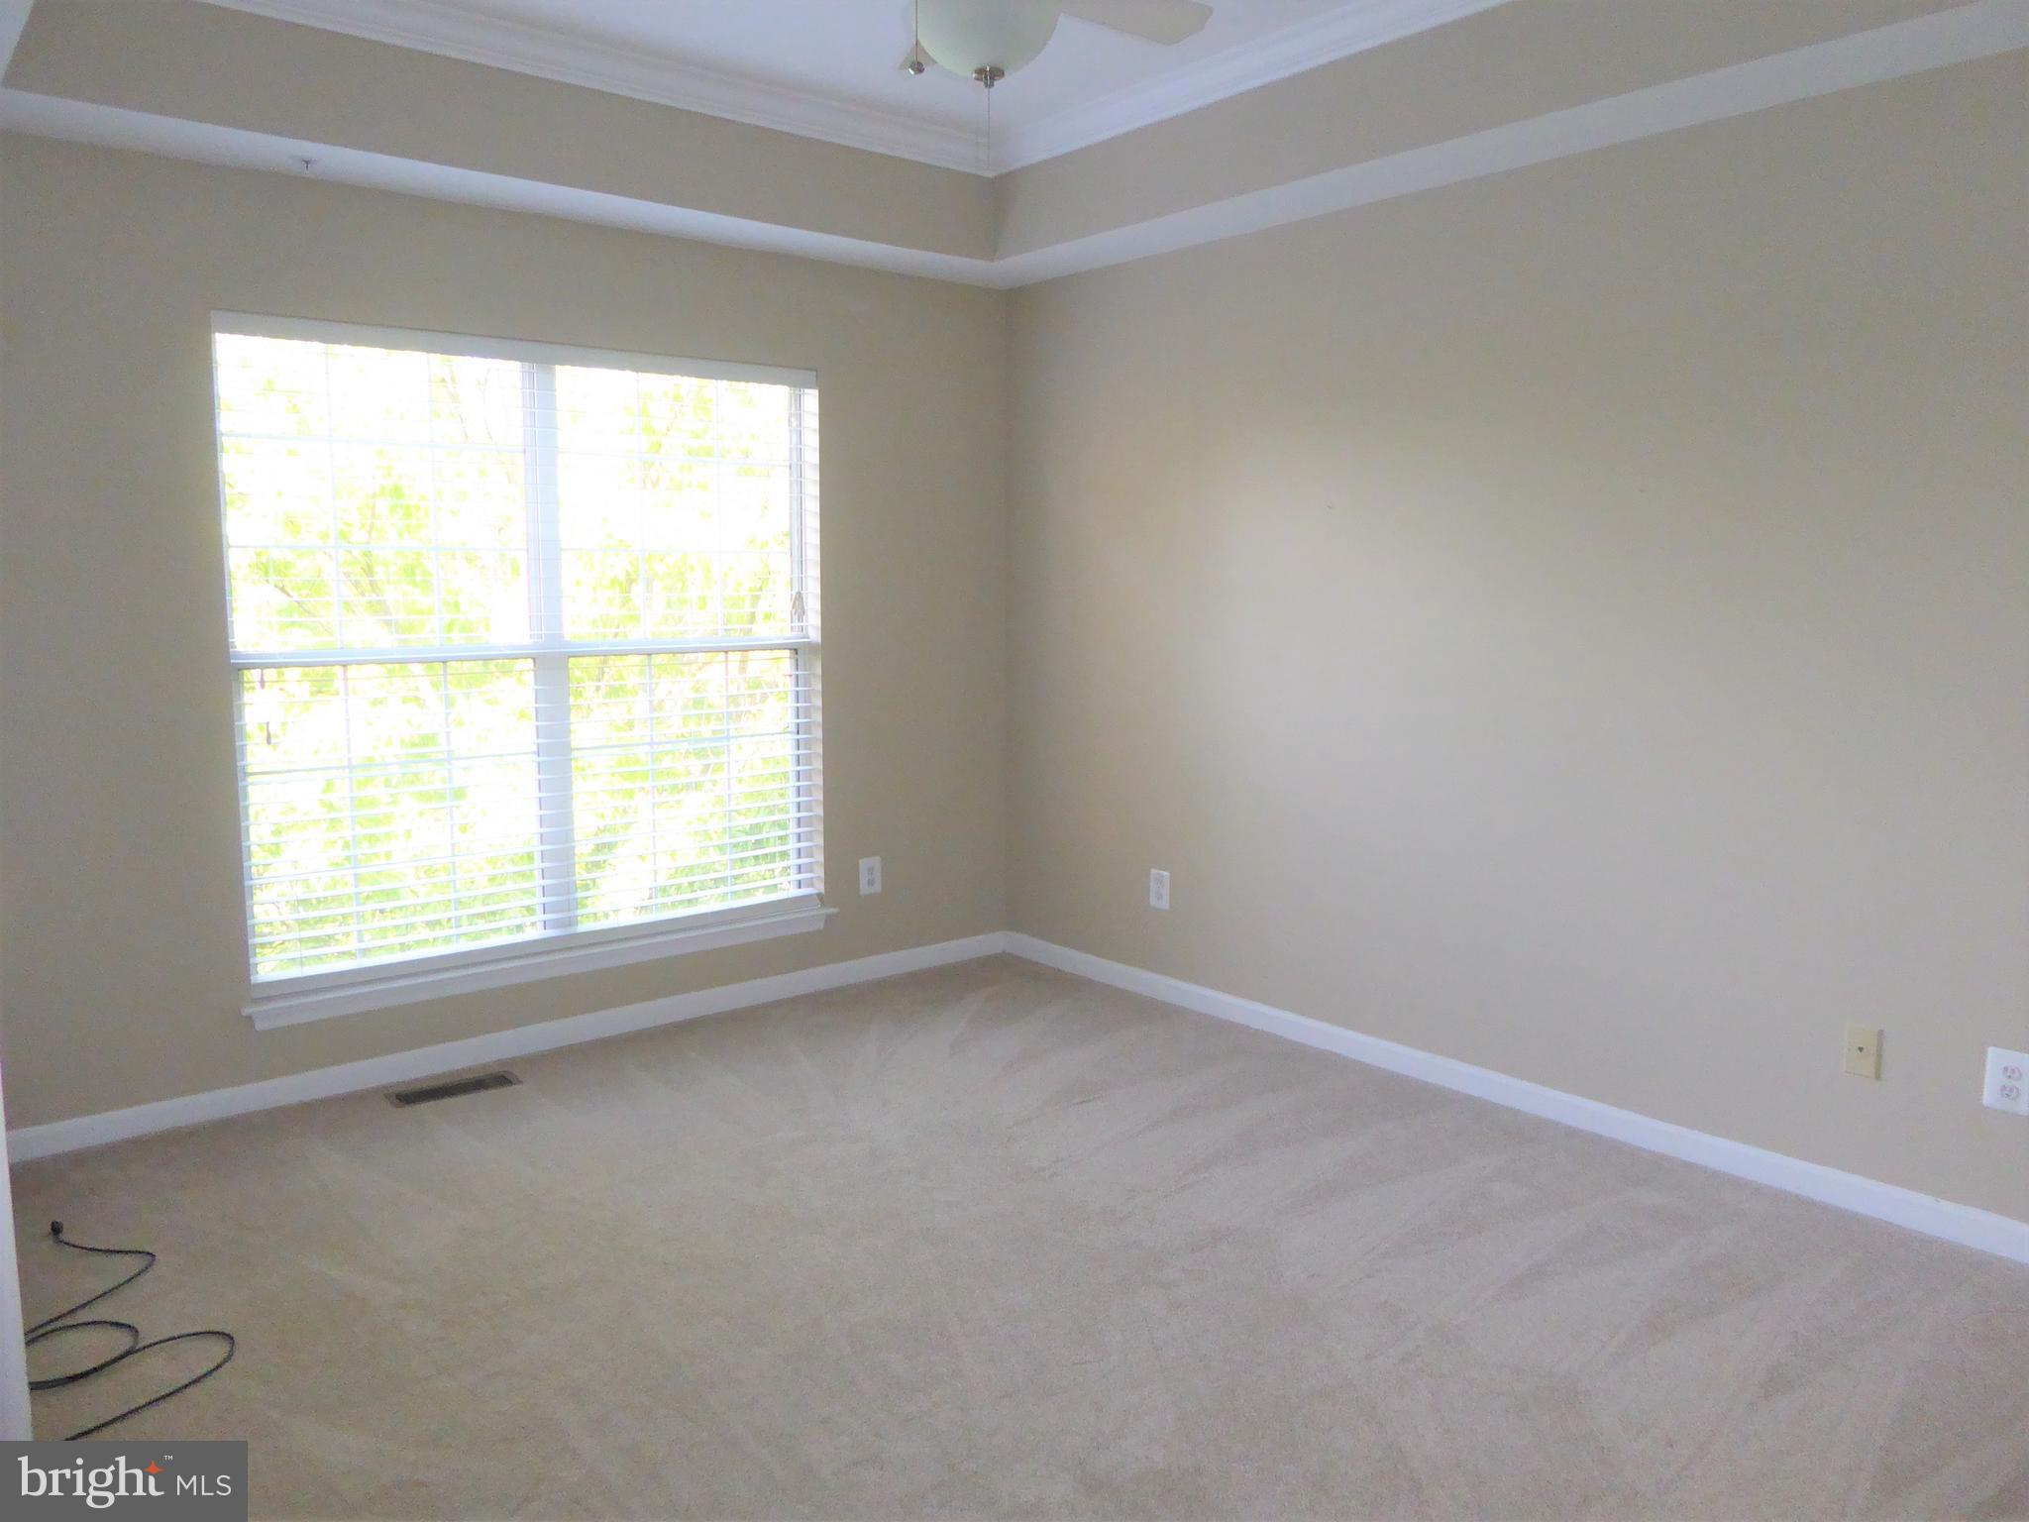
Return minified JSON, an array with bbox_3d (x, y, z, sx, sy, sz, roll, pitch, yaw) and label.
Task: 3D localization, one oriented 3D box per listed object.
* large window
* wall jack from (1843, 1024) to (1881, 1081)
[{"bbox_3d":[-1.338,-0.310,4.332,1.770,1.780,0.110,-6,9,-39],"label":"large window"},{"bbox_3d":[1.857,0.642,3.212,0.012,0.111,0.070,-6,9,-39],"label":"wall jack"}]

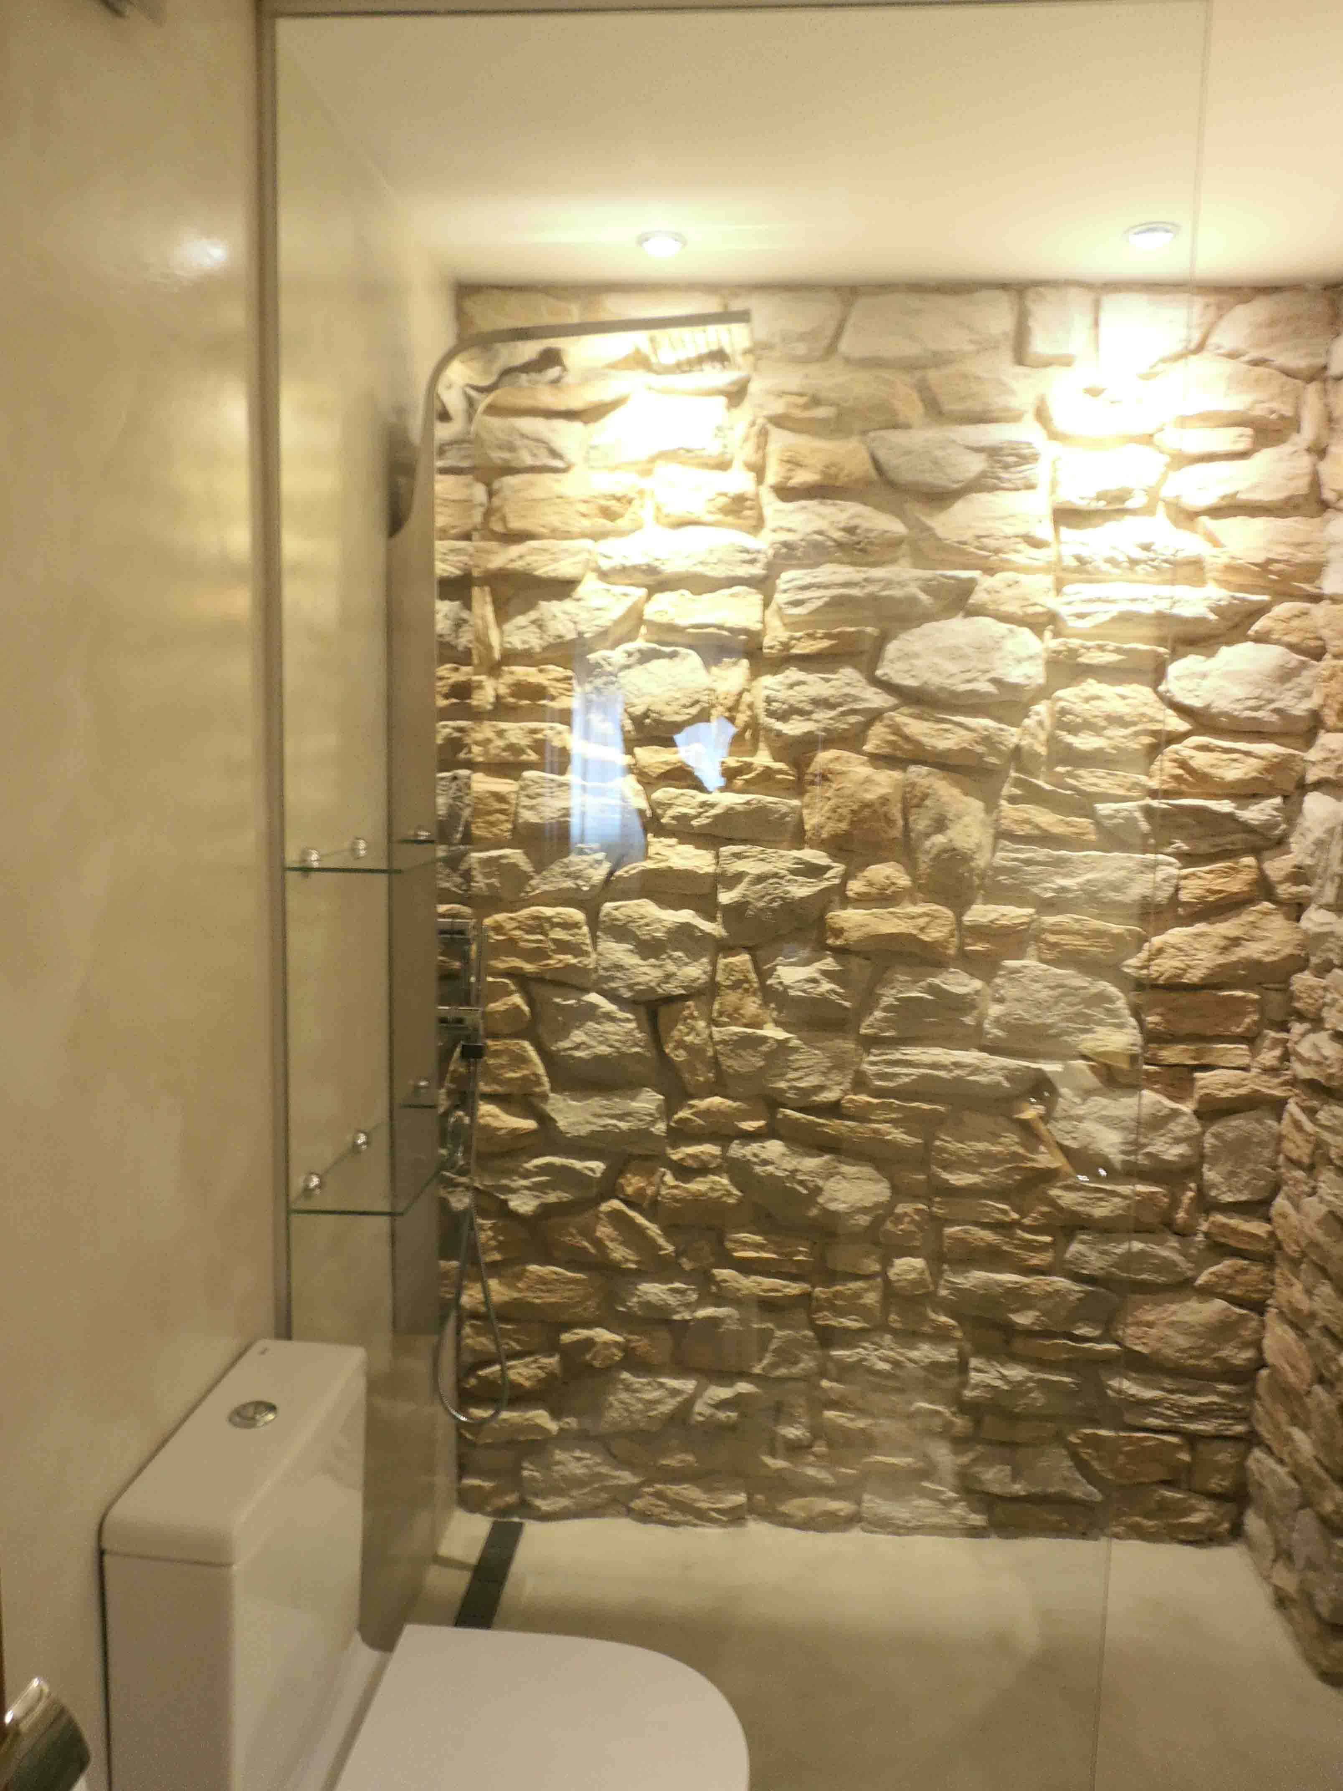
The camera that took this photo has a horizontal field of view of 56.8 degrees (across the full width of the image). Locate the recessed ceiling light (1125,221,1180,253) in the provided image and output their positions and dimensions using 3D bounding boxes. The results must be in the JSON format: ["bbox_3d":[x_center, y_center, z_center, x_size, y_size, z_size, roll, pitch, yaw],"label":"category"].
[{"bbox_3d":[0.738,-1.012,1.907,0.083,0.028,0.083,2,7,4],"label":"recessed ceiling light"}]

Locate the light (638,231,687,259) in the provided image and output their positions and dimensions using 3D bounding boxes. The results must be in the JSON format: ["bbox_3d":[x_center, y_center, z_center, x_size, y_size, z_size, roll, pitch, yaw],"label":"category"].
[{"bbox_3d":[-0.015,-1.037,1.979,0.083,0.028,0.083,2,7,4],"label":"light"}]

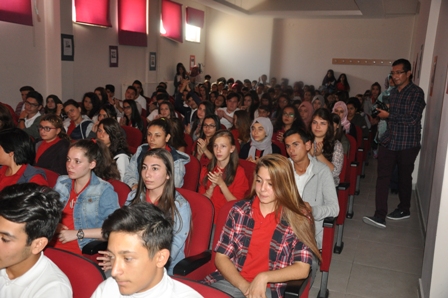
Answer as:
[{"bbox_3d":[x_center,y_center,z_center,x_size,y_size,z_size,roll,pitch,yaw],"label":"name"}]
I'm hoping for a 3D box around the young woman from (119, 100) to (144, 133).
[{"bbox_3d":[-1.290,-0.115,6.181,0.473,1.162,0.719,6,12,20],"label":"young woman"}]

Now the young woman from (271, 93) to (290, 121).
[{"bbox_3d":[0.880,-0.310,7.455,0.473,1.182,0.739,6,12,20],"label":"young woman"}]

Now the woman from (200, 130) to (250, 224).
[{"bbox_3d":[-0.085,0.466,3.322,0.460,1.150,0.760,6,9,24],"label":"woman"}]

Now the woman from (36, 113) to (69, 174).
[{"bbox_3d":[-1.630,0.290,3.933,0.470,1.150,0.760,7,9,30],"label":"woman"}]

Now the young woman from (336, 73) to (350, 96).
[{"bbox_3d":[3.255,-1.369,12.454,0.414,1.497,0.295,6,12,20],"label":"young woman"}]

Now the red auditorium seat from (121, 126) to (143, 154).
[{"bbox_3d":[-1.293,0.204,5.281,0.581,0.877,0.591,6,12,20],"label":"red auditorium seat"}]

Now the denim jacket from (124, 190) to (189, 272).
[{"bbox_3d":[-0.414,0.489,2.765,0.473,0.532,0.404,6,12,20],"label":"denim jacket"}]

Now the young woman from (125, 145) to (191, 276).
[{"bbox_3d":[-0.486,0.598,2.597,0.480,1.150,0.760,7,9,26],"label":"young woman"}]

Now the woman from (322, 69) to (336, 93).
[{"bbox_3d":[2.871,-1.375,12.308,0.480,1.600,0.320,7,9,25],"label":"woman"}]

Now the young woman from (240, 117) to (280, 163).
[{"bbox_3d":[0.308,0.258,4.505,0.492,1.152,0.690,6,12,20],"label":"young woman"}]

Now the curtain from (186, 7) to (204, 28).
[{"bbox_3d":[-0.768,-3.704,12.665,0.080,0.447,1.170,6,9,20],"label":"curtain"}]

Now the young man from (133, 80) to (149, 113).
[{"bbox_3d":[-1.702,-0.613,8.327,0.500,1.297,0.780,7,9,25],"label":"young man"}]

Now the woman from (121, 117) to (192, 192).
[{"bbox_3d":[-0.617,0.370,3.545,0.500,1.178,0.780,6,9,24],"label":"woman"}]

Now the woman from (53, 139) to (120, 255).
[{"bbox_3d":[-0.994,0.534,2.784,0.480,1.150,0.760,7,9,30],"label":"woman"}]

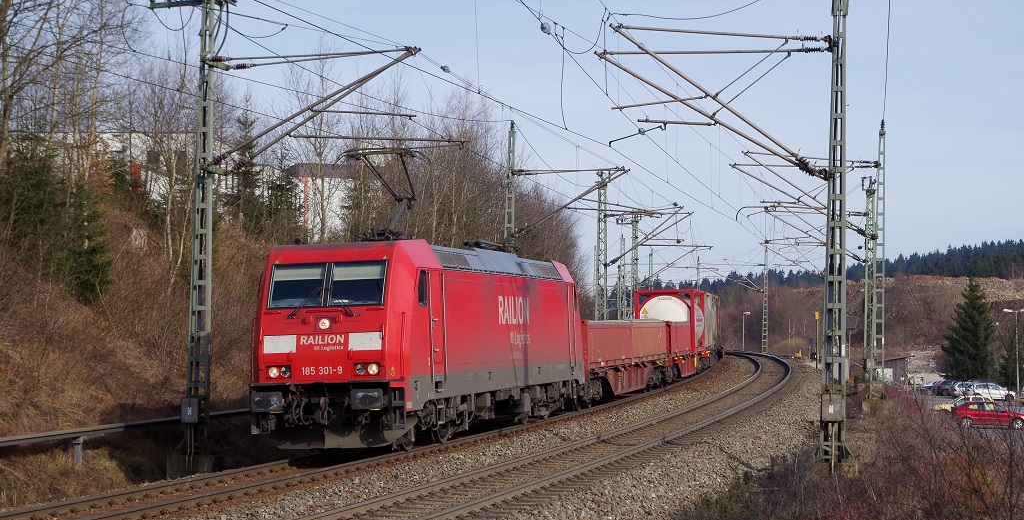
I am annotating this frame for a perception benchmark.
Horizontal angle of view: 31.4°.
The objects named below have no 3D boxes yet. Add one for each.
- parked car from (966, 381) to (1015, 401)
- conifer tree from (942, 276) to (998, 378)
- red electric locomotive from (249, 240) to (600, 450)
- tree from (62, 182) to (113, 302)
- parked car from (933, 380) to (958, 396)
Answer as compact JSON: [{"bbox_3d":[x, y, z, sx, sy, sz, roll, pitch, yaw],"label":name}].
[{"bbox_3d":[38.997,10.760,148.000,4.150,1.480,1.740,1,-2,-1],"label":"parked car"},{"bbox_3d":[45.906,7.190,183.000,5.600,11.000,5.600,1,-2,0],"label":"conifer tree"},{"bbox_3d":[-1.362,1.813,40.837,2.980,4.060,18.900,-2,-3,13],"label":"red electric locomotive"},{"bbox_3d":[-11.080,-0.483,47.500,1.400,3.150,1.400,1,-2,0],"label":"tree"},{"bbox_3d":[40.456,11.740,166.000,4.300,1.450,1.750,1,-2,-1],"label":"parked car"}]

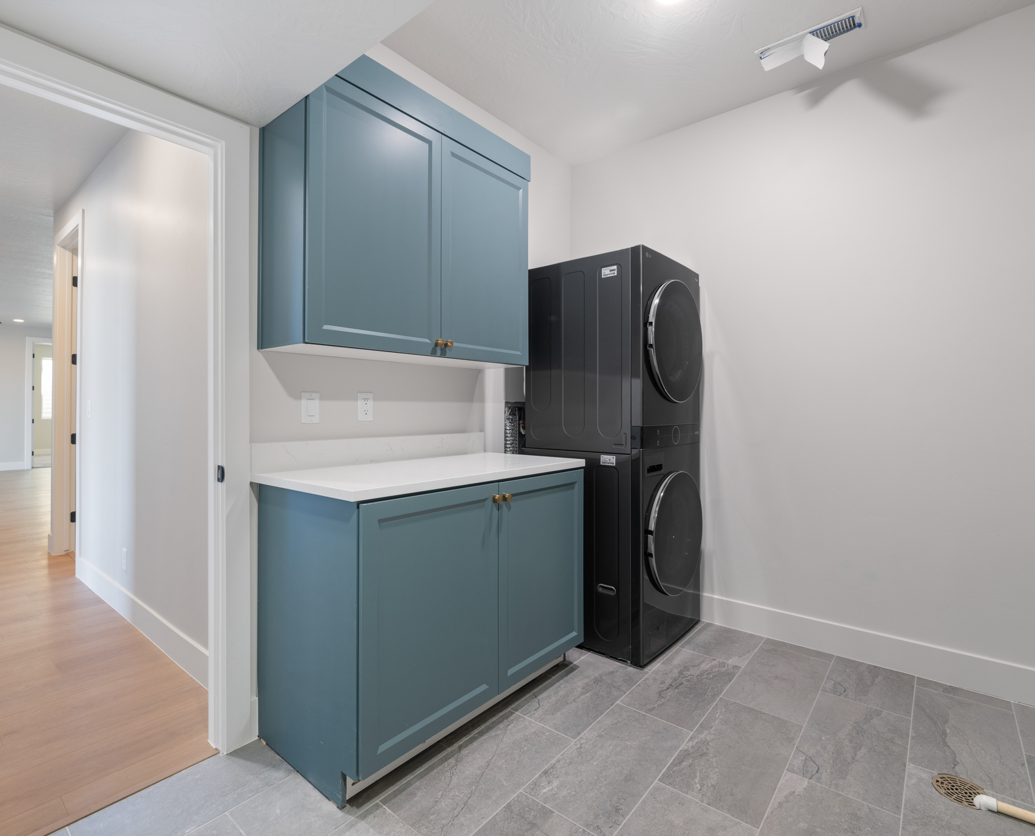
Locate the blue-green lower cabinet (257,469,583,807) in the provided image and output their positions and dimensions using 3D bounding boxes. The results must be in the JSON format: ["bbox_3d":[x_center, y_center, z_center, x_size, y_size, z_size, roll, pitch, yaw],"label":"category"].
[{"bbox_3d":[-0.305,0.667,2.065,0.624,0.897,1.135,1,1,39],"label":"blue-green lower cabinet"}]

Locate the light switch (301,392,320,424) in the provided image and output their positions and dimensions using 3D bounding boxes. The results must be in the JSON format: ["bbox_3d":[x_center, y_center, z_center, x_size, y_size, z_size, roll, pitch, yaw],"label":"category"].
[{"bbox_3d":[-0.774,-0.038,1.964,0.008,0.116,0.072,1,1,39],"label":"light switch"}]

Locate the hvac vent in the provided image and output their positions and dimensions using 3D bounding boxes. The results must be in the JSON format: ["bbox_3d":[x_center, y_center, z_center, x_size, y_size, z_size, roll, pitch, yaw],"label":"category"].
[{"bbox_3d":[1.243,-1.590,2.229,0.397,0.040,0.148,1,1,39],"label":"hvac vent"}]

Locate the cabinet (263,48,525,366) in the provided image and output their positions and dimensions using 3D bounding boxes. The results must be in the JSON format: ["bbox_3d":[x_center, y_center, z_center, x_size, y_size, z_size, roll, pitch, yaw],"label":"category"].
[{"bbox_3d":[-0.417,-0.729,2.126,0.332,0.980,1.109,1,1,39],"label":"cabinet"}]

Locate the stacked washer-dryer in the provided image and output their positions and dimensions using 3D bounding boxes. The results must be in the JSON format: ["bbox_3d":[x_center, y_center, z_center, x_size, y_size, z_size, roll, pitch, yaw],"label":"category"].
[{"bbox_3d":[0.515,0.166,2.775,0.750,1.880,0.684,1,1,39],"label":"stacked washer-dryer"}]

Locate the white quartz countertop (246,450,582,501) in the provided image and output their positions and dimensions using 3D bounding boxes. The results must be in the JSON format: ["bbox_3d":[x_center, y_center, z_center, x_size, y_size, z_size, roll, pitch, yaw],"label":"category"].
[{"bbox_3d":[-0.307,0.203,2.058,0.616,0.031,1.172,1,1,39],"label":"white quartz countertop"}]

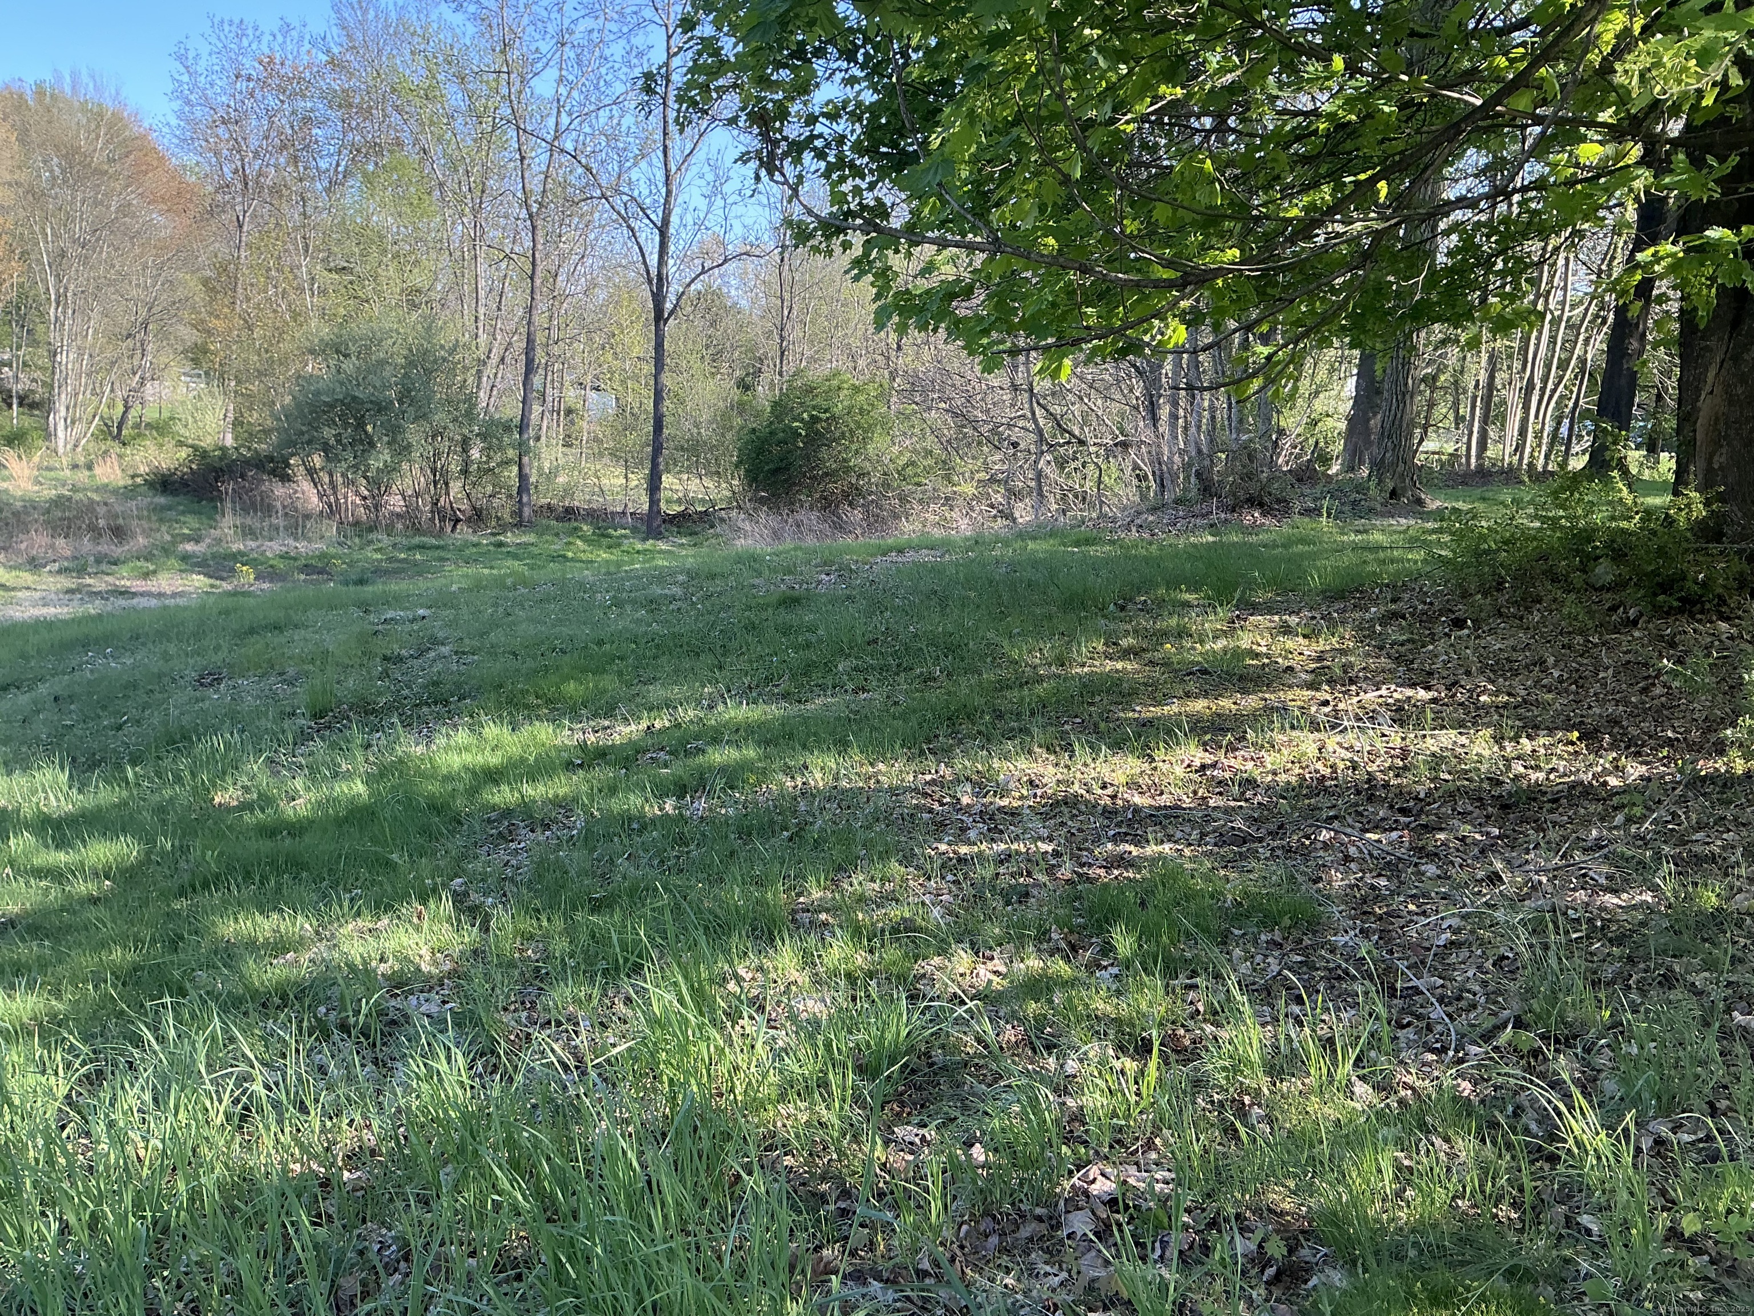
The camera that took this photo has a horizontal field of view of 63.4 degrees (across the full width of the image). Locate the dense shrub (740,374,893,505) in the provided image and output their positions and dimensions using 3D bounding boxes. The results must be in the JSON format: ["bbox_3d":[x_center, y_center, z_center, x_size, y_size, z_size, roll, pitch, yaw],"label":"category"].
[{"bbox_3d":[-1.186,-4.159,27.000,2.973,2.686,2.700,1,9,0],"label":"dense shrub"}]

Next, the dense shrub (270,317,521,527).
[{"bbox_3d":[-8.657,-4.224,25.500,4.285,3.679,3.600,1,9,0],"label":"dense shrub"}]

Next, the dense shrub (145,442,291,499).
[{"bbox_3d":[-14.401,-4.087,31.000,3.204,1.257,2.300,1,9,0],"label":"dense shrub"}]

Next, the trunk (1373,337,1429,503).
[{"bbox_3d":[8.497,-3.854,23.000,0.800,2.710,0.750,1,9,0],"label":"trunk"}]

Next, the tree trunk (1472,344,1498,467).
[{"bbox_3d":[14.580,-5.993,34.000,0.499,2.955,0.500,1,9,0],"label":"tree trunk"}]

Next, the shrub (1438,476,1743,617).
[{"bbox_3d":[5.314,-0.837,10.500,2.118,0.970,1.600,1,9,0],"label":"shrub"}]

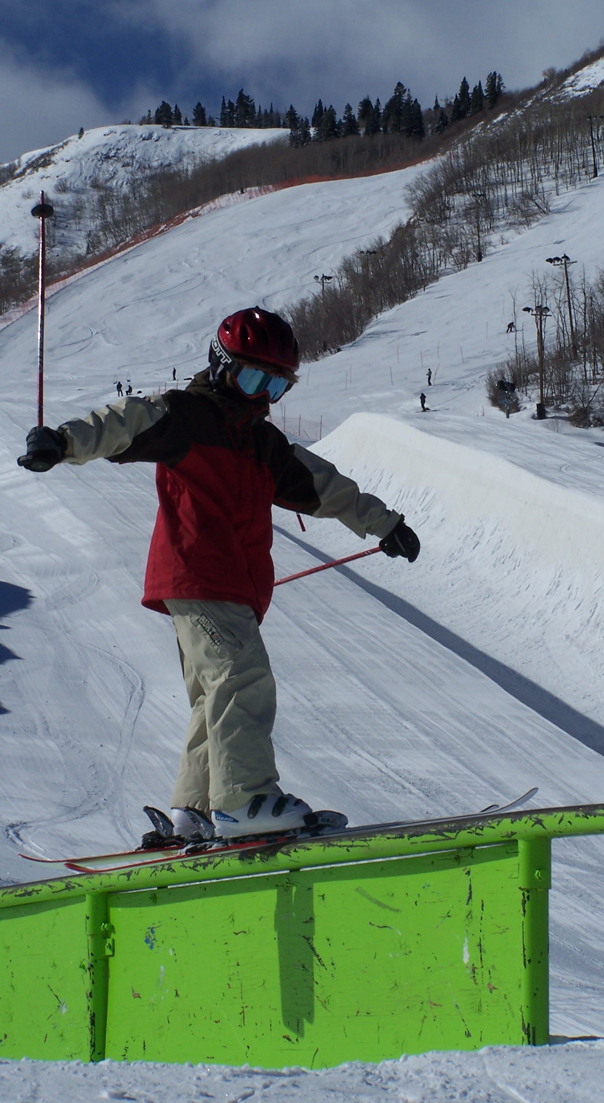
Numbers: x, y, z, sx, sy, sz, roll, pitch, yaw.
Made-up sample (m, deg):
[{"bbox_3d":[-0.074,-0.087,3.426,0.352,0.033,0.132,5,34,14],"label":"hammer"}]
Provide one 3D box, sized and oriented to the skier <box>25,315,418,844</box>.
[{"bbox_3d":[-0.219,0.063,10.350,0.500,1.480,1.250,-3,-4,44],"label":"skier"}]

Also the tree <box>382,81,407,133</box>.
[{"bbox_3d":[24.733,-118.924,1000.000,6.500,14.600,6.500,0,-3,0],"label":"tree"}]

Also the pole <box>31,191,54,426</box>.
[{"bbox_3d":[-0.713,-0.620,10.300,0.070,1.010,0.070,-2,-36,-2],"label":"pole"}]

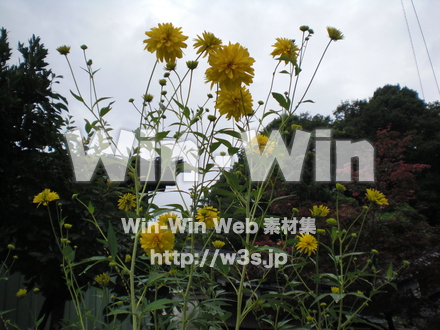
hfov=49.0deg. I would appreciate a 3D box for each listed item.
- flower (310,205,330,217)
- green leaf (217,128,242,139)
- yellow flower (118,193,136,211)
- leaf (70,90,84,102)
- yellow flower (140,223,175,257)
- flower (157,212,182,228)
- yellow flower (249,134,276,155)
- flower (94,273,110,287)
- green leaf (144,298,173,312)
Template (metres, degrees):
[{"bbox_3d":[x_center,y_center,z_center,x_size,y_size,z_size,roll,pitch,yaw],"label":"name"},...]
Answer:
[{"bbox_3d":[0.302,0.137,1.450,0.060,0.038,0.058,-7,-18,11],"label":"flower"},{"bbox_3d":[0.023,-0.075,1.150,0.062,0.024,0.035,-3,-18,1],"label":"green leaf"},{"bbox_3d":[-0.220,0.087,1.150,0.042,0.042,0.032,0,-16,-9],"label":"yellow flower"},{"bbox_3d":[-0.310,-0.149,1.050,0.038,0.007,0.014,42,-21,-5],"label":"leaf"},{"bbox_3d":[-0.149,0.179,1.150,0.080,0.080,0.055,-1,-18,-7],"label":"yellow flower"},{"bbox_3d":[-0.139,0.152,1.300,0.065,0.046,0.062,-1,-18,-6],"label":"flower"},{"bbox_3d":[0.107,-0.051,1.220,0.070,0.052,0.060,-5,-18,5],"label":"yellow flower"},{"bbox_3d":[-0.304,0.296,1.250,0.040,0.034,0.040,-1,-16,-6],"label":"flower"},{"bbox_3d":[-0.130,0.305,1.050,0.068,0.028,0.012,9,-51,-8],"label":"green leaf"}]

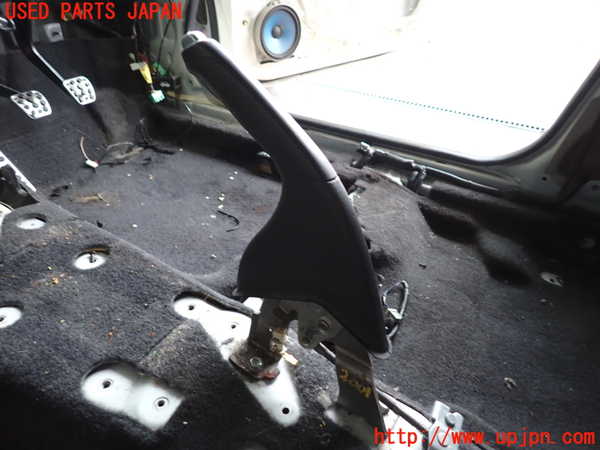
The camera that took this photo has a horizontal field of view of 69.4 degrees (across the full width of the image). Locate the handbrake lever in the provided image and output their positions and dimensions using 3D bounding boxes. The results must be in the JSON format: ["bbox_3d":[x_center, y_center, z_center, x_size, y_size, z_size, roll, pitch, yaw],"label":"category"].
[{"bbox_3d":[-0.001,0.039,0.495,0.280,0.460,0.075,22,39,31],"label":"handbrake lever"}]

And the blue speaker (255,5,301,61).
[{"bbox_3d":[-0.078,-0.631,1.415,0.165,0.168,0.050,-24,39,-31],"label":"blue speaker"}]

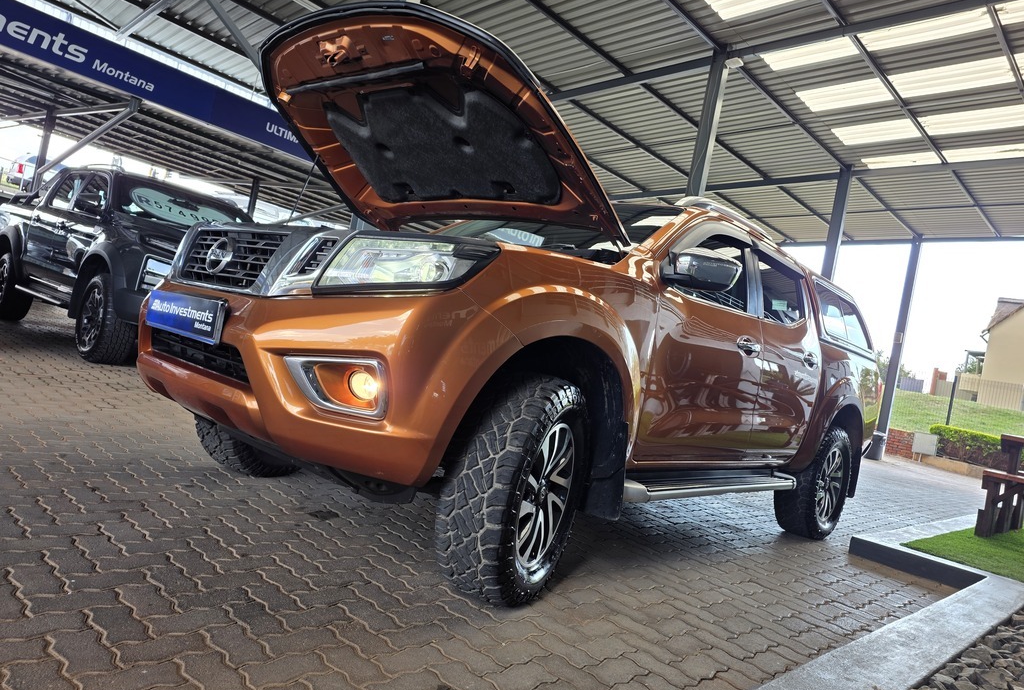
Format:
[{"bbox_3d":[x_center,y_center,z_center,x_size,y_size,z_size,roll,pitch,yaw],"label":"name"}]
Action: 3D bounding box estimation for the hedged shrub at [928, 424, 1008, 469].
[{"bbox_3d":[11.853,2.660,17.400,2.300,0.850,0.600,10,-1,36],"label":"hedged shrub"}]

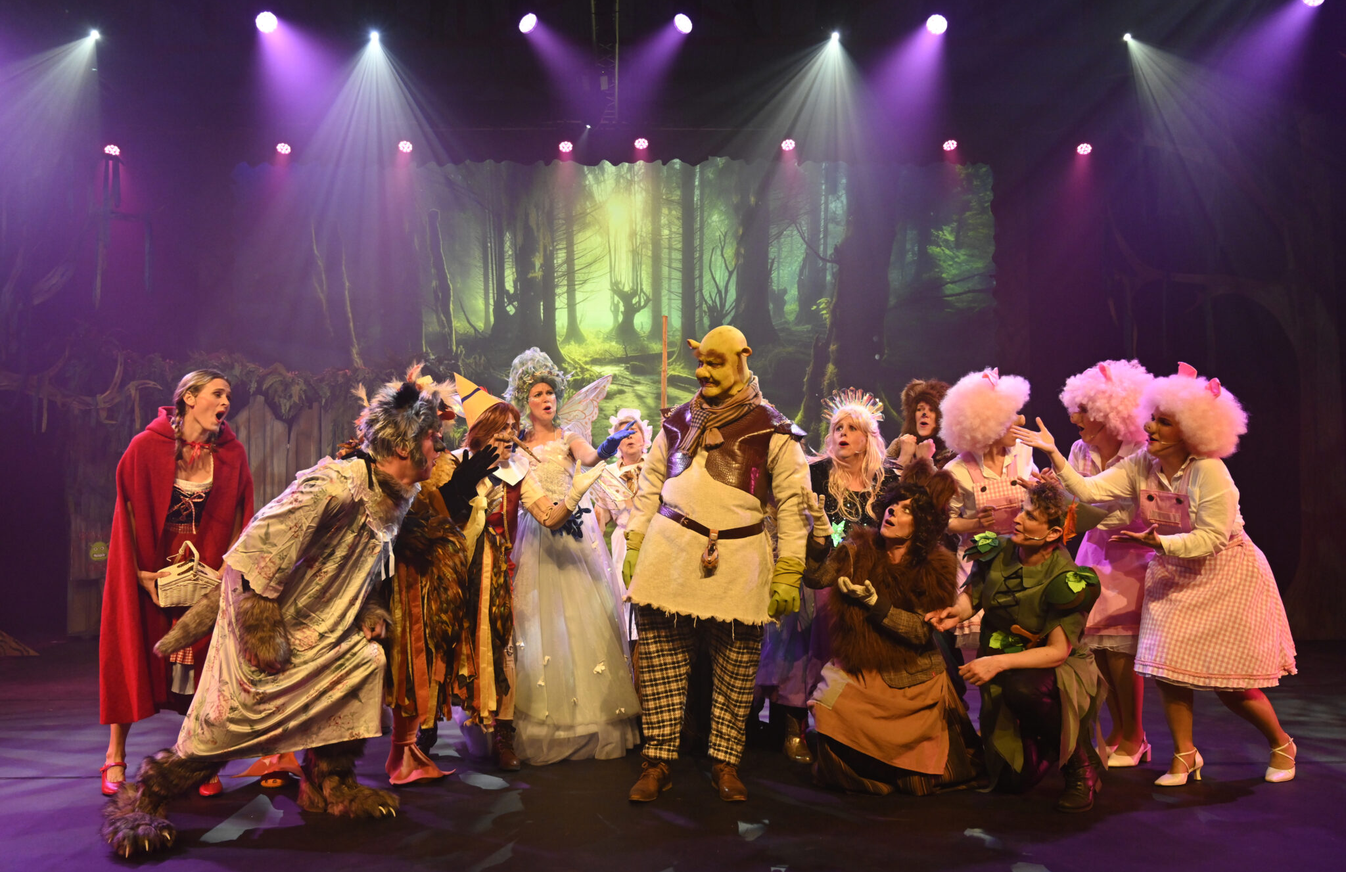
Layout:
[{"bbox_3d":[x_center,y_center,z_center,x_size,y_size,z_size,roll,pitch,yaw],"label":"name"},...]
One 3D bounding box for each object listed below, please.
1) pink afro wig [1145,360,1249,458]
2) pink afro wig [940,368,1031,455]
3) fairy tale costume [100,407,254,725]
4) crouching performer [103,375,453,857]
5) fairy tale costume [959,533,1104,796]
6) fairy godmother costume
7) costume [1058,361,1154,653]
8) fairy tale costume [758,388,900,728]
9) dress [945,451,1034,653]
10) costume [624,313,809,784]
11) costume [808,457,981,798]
[{"bbox_3d":[2.170,-0.105,4.040,0.380,0.390,0.410,1,-2,-31],"label":"pink afro wig"},{"bbox_3d":[1.462,-0.116,4.550,0.430,0.410,0.420,0,-2,13],"label":"pink afro wig"},{"bbox_3d":[-2.025,0.533,3.970,0.600,1.280,0.450,1,-2,-21],"label":"fairy tale costume"},{"bbox_3d":[-1.412,0.616,3.600,1.100,1.610,0.780,0,-2,-7],"label":"crouching performer"},{"bbox_3d":[1.498,0.916,4.050,0.570,1.020,0.550,-1,-2,30],"label":"fairy tale costume"},{"bbox_3d":[-0.472,0.539,4.570,0.650,1.880,0.620,0,-2,-16],"label":"fairy godmother costume"},{"bbox_3d":[1.970,0.314,4.330,0.500,1.290,0.520,2,-3,-38],"label":"costume"},{"bbox_3d":[0.705,0.558,4.480,0.680,1.570,0.520,0,-2,12],"label":"fairy tale costume"},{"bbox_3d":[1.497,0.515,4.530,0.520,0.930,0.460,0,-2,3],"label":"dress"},{"bbox_3d":[0.177,0.498,3.950,0.730,1.870,0.440,0,-2,9],"label":"costume"},{"bbox_3d":[0.927,0.772,4.070,0.620,1.330,0.660,-2,-3,38],"label":"costume"}]

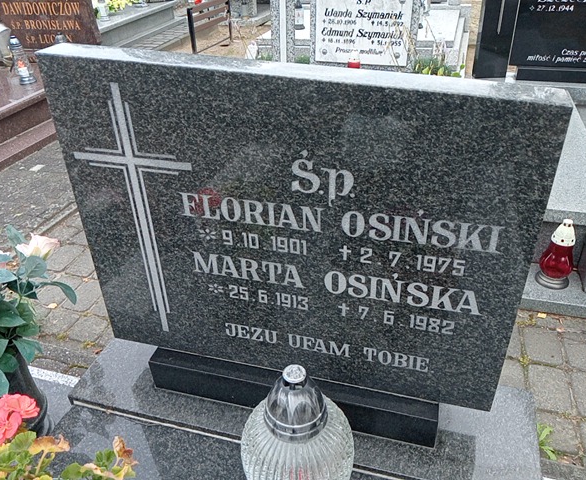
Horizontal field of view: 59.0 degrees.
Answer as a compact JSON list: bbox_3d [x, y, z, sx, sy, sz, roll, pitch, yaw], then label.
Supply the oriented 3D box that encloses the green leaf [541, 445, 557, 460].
[{"bbox_3d":[0.649,0.539,1.310,0.018,0.012,0.043,-28,45,-18],"label":"green leaf"}]

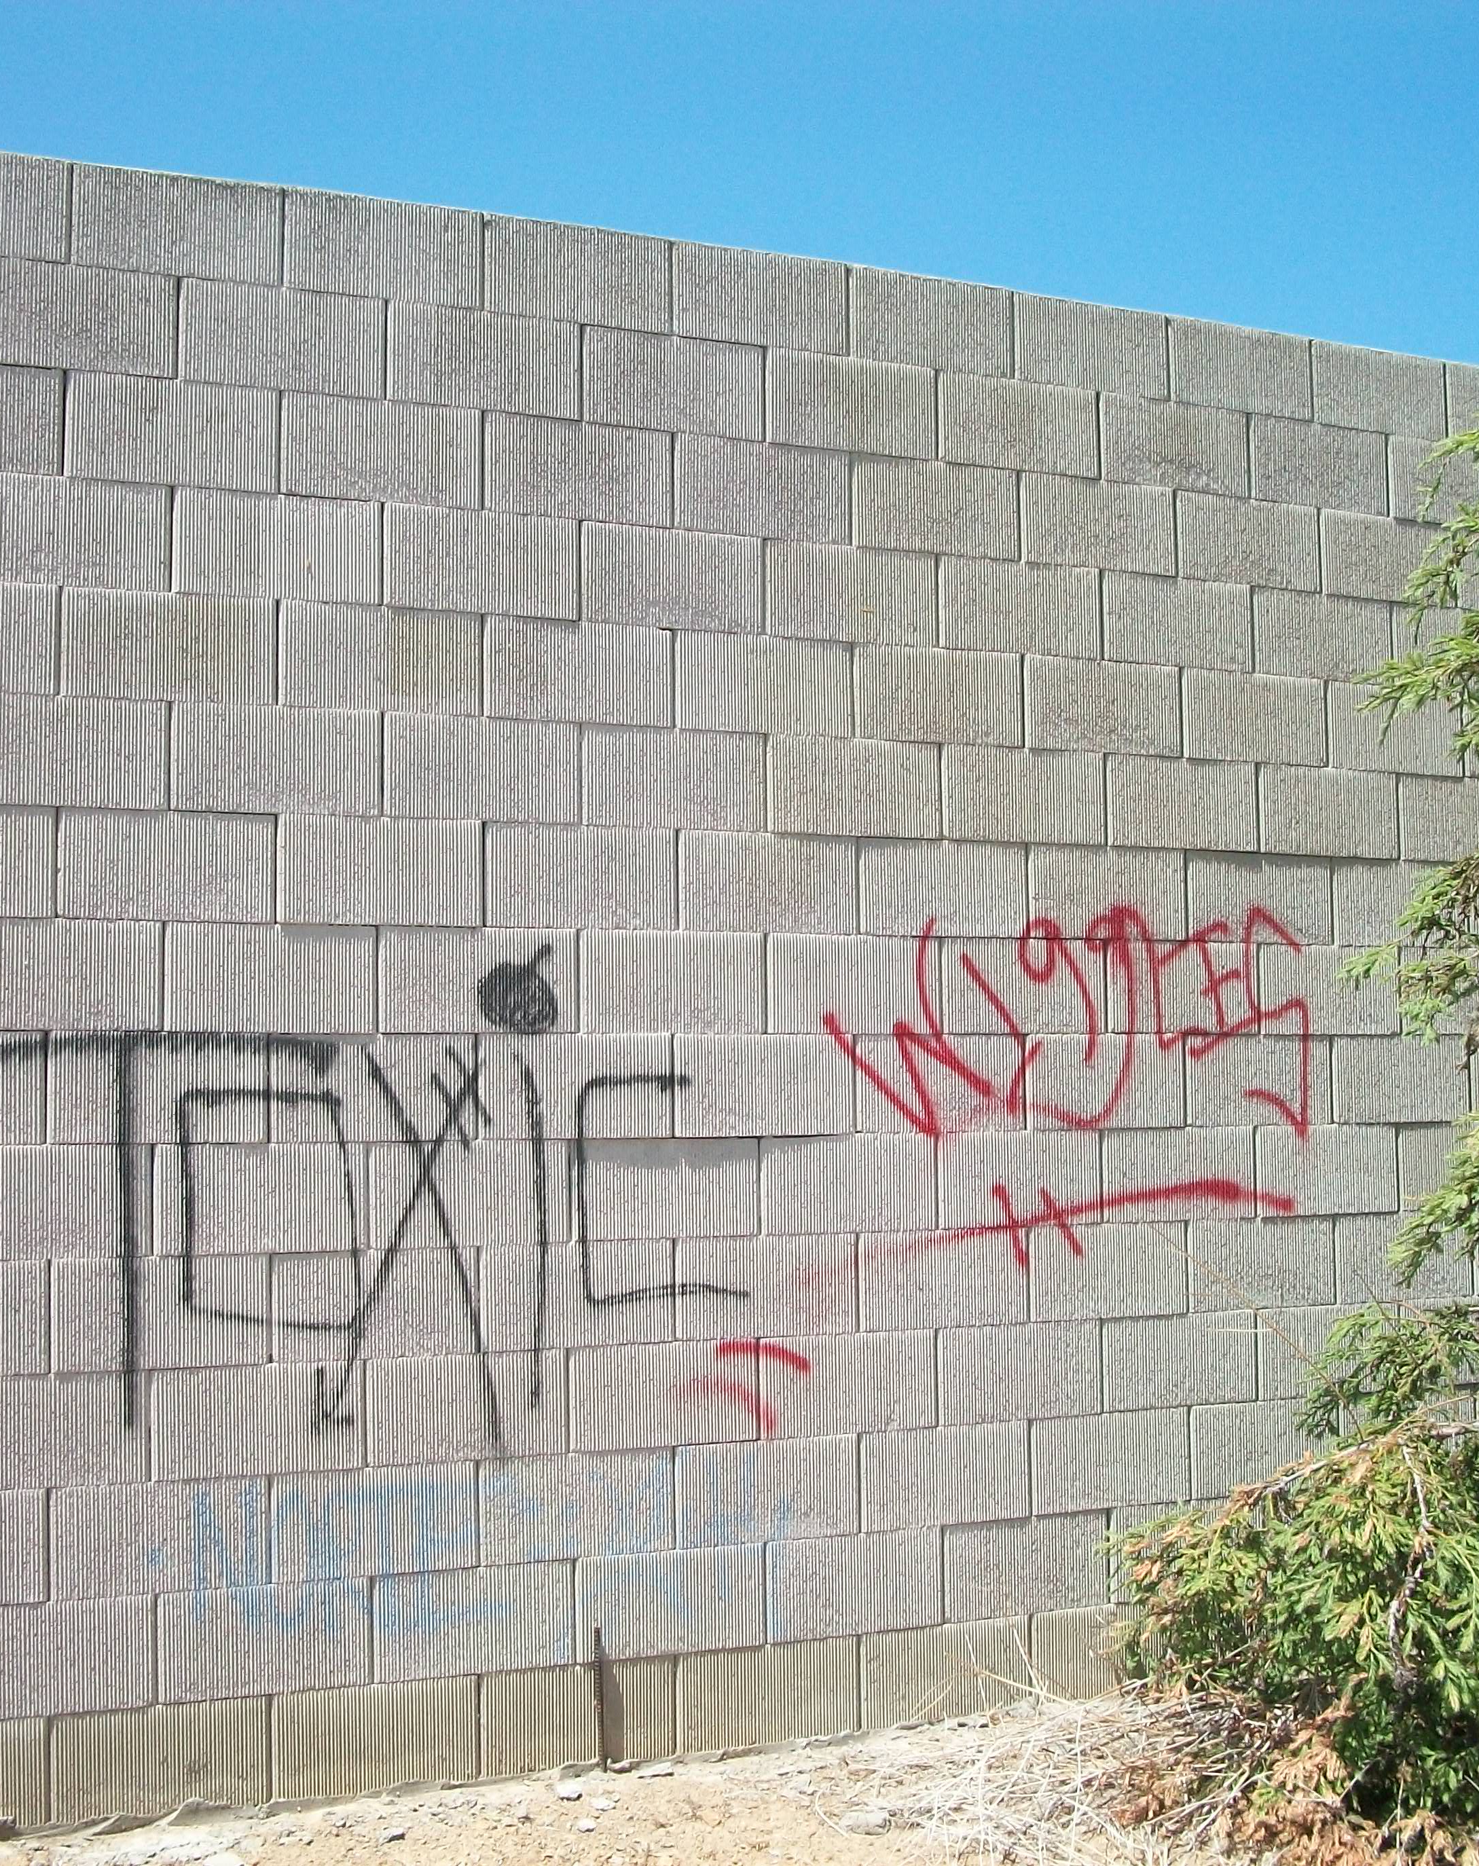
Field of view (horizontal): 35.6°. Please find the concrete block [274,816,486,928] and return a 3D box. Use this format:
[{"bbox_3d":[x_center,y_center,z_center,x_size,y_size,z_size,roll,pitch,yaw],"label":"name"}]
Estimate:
[{"bbox_3d":[-0.719,-0.114,4.484,0.400,0.197,0.170,1,-4,-23],"label":"concrete block"}]

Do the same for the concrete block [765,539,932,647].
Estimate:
[{"bbox_3d":[0.198,-0.709,4.912,0.398,0.200,0.175,1,-4,-22],"label":"concrete block"}]

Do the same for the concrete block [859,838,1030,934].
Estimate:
[{"bbox_3d":[0.401,-0.092,4.963,0.400,0.197,0.170,1,-4,-23],"label":"concrete block"}]

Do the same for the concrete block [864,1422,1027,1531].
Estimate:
[{"bbox_3d":[0.390,1.126,4.827,0.395,0.197,0.180,1,-4,-22],"label":"concrete block"}]

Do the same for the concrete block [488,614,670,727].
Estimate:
[{"bbox_3d":[-0.346,-0.508,4.620,0.398,0.198,0.170,1,-4,-24],"label":"concrete block"}]

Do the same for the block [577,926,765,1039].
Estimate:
[{"bbox_3d":[-0.172,0.105,4.709,0.398,0.200,0.175,1,-4,-22],"label":"block"}]

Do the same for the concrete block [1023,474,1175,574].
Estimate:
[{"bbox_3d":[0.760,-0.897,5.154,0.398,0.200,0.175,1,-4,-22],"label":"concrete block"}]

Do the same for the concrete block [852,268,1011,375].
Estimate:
[{"bbox_3d":[0.380,-1.308,5.016,0.397,0.197,0.170,1,-4,-23],"label":"concrete block"}]

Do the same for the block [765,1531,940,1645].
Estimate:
[{"bbox_3d":[0.199,1.344,4.783,0.398,0.200,0.175,1,-4,-22],"label":"block"}]

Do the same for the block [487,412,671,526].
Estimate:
[{"bbox_3d":[-0.349,-0.922,4.678,0.397,0.197,0.170,1,-4,-23],"label":"block"}]

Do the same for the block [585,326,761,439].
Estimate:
[{"bbox_3d":[-0.165,-1.117,4.769,0.397,0.197,0.170,1,-4,-23],"label":"block"}]

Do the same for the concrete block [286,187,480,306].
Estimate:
[{"bbox_3d":[-0.719,-1.312,4.513,0.398,0.198,0.170,1,-4,-24],"label":"concrete block"}]

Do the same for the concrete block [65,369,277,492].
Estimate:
[{"bbox_3d":[-1.097,-0.932,4.404,0.397,0.196,0.180,1,-4,-23],"label":"concrete block"}]

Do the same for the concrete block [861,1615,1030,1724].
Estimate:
[{"bbox_3d":[0.399,1.525,4.824,0.398,0.198,0.170,1,-4,-24],"label":"concrete block"}]

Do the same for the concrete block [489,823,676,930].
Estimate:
[{"bbox_3d":[-0.341,-0.105,4.609,0.395,0.197,0.180,1,-4,-22],"label":"concrete block"}]

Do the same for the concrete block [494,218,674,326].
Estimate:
[{"bbox_3d":[-0.352,-1.308,4.673,0.398,0.198,0.170,1,-4,-24],"label":"concrete block"}]

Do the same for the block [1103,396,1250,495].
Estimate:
[{"bbox_3d":[0.939,-1.091,5.241,0.395,0.195,0.175,1,-3,-24],"label":"block"}]

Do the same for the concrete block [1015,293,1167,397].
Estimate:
[{"bbox_3d":[0.742,-1.296,5.164,0.395,0.195,0.175,1,-3,-24],"label":"concrete block"}]

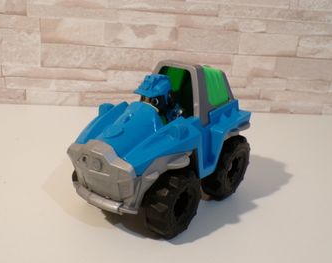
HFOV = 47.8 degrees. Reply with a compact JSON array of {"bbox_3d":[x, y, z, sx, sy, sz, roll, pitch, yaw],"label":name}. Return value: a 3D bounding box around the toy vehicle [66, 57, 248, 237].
[{"bbox_3d":[0.001,0.001,0.359,0.103,0.134,0.179,17,24,35],"label":"toy vehicle"}]

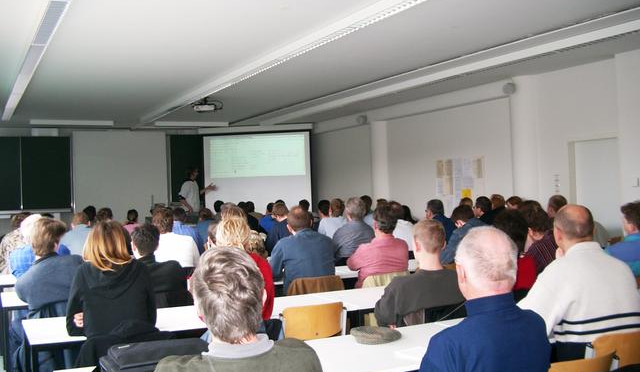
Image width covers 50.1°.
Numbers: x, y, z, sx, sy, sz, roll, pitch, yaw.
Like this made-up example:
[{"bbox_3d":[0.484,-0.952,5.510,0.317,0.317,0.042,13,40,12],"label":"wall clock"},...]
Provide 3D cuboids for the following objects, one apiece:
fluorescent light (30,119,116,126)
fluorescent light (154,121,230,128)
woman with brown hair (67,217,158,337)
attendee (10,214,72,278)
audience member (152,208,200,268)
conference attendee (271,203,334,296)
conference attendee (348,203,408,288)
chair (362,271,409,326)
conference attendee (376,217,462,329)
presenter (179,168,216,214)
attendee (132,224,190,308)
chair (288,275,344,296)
[{"bbox_3d":[-4.625,-1.179,12.814,1.480,0.090,0.150,-1,-1,-27],"label":"fluorescent light"},{"bbox_3d":[-2.599,-1.245,13.786,1.530,0.080,0.130,-1,-1,-27],"label":"fluorescent light"},{"bbox_3d":[-1.115,0.848,3.471,0.460,1.330,0.750,-1,-1,-27],"label":"woman with brown hair"},{"bbox_3d":[-2.477,0.916,6.050,0.540,1.340,0.800,-1,0,-23],"label":"attendee"},{"bbox_3d":[-1.456,0.895,6.568,0.540,1.350,0.800,-1,0,-21],"label":"audience member"},{"bbox_3d":[-0.207,0.844,5.572,0.530,1.340,0.760,-1,-1,-27],"label":"conference attendee"},{"bbox_3d":[0.426,0.849,5.930,0.570,1.360,0.800,-1,-1,-24],"label":"conference attendee"},{"bbox_3d":[0.404,1.118,5.758,0.480,0.820,0.520,-1,-1,-29],"label":"chair"},{"bbox_3d":[0.602,0.863,4.425,0.560,1.300,0.800,-1,0,-17],"label":"conference attendee"},{"bbox_3d":[-2.155,0.565,11.995,0.500,1.780,0.600,-1,-1,30],"label":"presenter"},{"bbox_3d":[-1.263,0.900,4.958,0.530,1.260,0.750,-1,-1,-27],"label":"attendee"},{"bbox_3d":[-0.132,1.101,5.391,0.460,0.820,0.520,-1,-1,-27],"label":"chair"}]

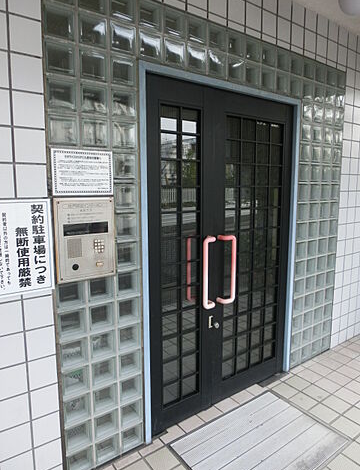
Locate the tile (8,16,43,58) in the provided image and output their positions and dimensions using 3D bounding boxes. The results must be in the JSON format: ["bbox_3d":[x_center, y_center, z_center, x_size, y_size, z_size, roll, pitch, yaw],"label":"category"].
[{"bbox_3d":[-0.643,-0.827,1.389,0.124,0.144,0.010,-6,10,-35],"label":"tile"}]

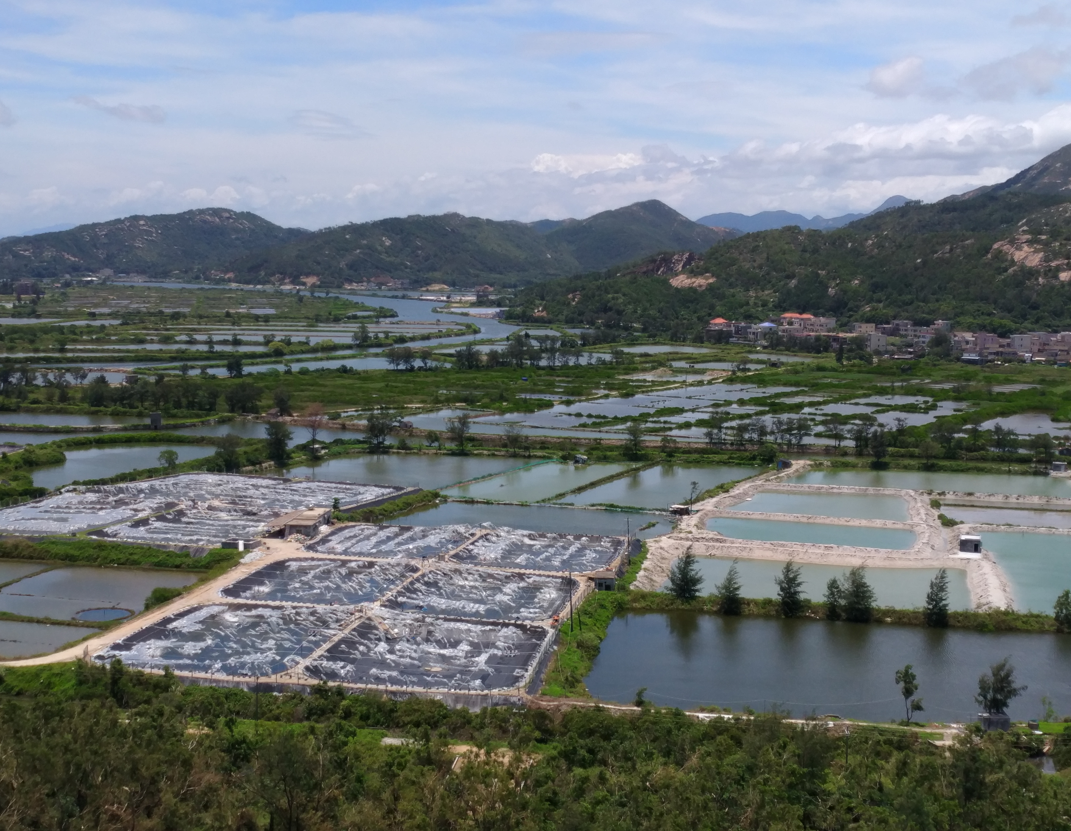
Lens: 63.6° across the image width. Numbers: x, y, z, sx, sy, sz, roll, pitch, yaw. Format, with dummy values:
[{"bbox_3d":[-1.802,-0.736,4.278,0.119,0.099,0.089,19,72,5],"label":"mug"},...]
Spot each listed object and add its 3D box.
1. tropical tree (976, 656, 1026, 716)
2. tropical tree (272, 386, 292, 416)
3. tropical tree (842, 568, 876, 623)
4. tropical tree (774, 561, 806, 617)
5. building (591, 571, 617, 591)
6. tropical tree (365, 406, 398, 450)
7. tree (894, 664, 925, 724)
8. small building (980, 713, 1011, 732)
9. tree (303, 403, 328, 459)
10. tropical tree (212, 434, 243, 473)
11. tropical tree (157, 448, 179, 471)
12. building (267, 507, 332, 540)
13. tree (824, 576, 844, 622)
[{"bbox_3d":[60.230,35.290,111.230,5.760,8.710,5.360,0,11,0],"label":"tropical tree"},{"bbox_3d":[-99.868,-5.679,339.573,7.943,11.559,7.546,-4,11,-16],"label":"tropical tree"},{"bbox_3d":[54.879,30.105,145.777,5.557,9.432,5.279,4,11,21],"label":"tropical tree"},{"bbox_3d":[43.912,29.559,148.154,5.214,9.887,4.953,3,11,17],"label":"tropical tree"},{"bbox_3d":[12.700,30.020,156.340,3.600,2.700,3.200,1,11,4],"label":"building"},{"bbox_3d":[-49.741,4.187,276.397,10.254,14.410,8.716,-3,11,-10],"label":"tropical tree"},{"bbox_3d":[49.667,36.721,114.131,3.907,8.299,3.516,4,12,25],"label":"tree"},{"bbox_3d":[57.800,39.050,109.600,3.500,2.400,2.200,0,11,0],"label":"small building"},{"bbox_3d":[-68.752,4.535,267.135,7.573,17.620,6.815,-3,11,-14],"label":"tree"},{"bbox_3d":[-85.050,10.480,237.150,7.510,10.640,6.990,0,11,0],"label":"tropical tree"},{"bbox_3d":[-109.131,12.940,255.694,6.225,6.316,6.225,-5,12,-23],"label":"tropical tree"},{"bbox_3d":[-51.400,23.530,189.210,9.800,3.200,11.000,2,11,8],"label":"building"},{"bbox_3d":[49.390,30.190,142.430,3.170,7.330,2.940,0,11,0],"label":"tree"}]

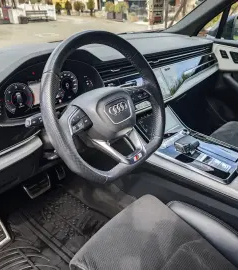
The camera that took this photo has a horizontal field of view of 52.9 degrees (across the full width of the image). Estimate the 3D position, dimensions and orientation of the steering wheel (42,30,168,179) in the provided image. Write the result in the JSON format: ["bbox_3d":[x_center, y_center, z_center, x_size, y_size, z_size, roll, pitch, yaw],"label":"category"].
[{"bbox_3d":[-0.027,-0.065,0.612,0.375,0.362,0.100,-26,14,-39],"label":"steering wheel"}]

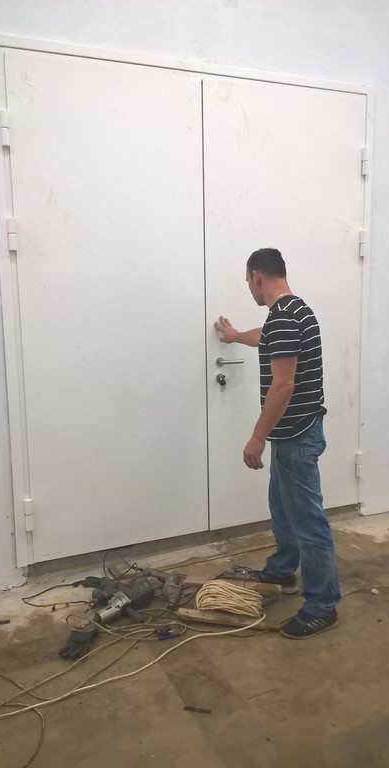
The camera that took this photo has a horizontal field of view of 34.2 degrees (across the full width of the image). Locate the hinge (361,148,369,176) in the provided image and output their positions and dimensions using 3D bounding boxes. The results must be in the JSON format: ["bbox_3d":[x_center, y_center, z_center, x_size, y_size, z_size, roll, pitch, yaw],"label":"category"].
[{"bbox_3d":[1.009,-1.320,3.747,0.040,0.160,0.040,-1,9,0],"label":"hinge"}]

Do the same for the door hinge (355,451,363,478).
[{"bbox_3d":[1.048,0.517,4.032,0.040,0.160,0.040,-1,9,0],"label":"door hinge"}]

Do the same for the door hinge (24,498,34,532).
[{"bbox_3d":[-0.844,0.672,3.230,0.040,0.160,0.040,-5,9,-23],"label":"door hinge"}]

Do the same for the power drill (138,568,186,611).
[{"bbox_3d":[-0.144,1.010,3.155,0.210,0.075,0.280,0,16,4],"label":"power drill"}]

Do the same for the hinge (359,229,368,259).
[{"bbox_3d":[1.024,-0.844,3.823,0.040,0.160,0.040,-5,9,-23],"label":"hinge"}]

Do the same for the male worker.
[{"bbox_3d":[0.326,0.212,3.053,0.750,1.690,0.600,5,10,33],"label":"male worker"}]

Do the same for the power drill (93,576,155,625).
[{"bbox_3d":[-0.312,1.019,3.000,0.190,0.130,0.340,4,10,30],"label":"power drill"}]

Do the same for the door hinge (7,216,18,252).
[{"bbox_3d":[-0.867,-0.714,3.018,0.040,0.160,0.040,-5,9,-23],"label":"door hinge"}]

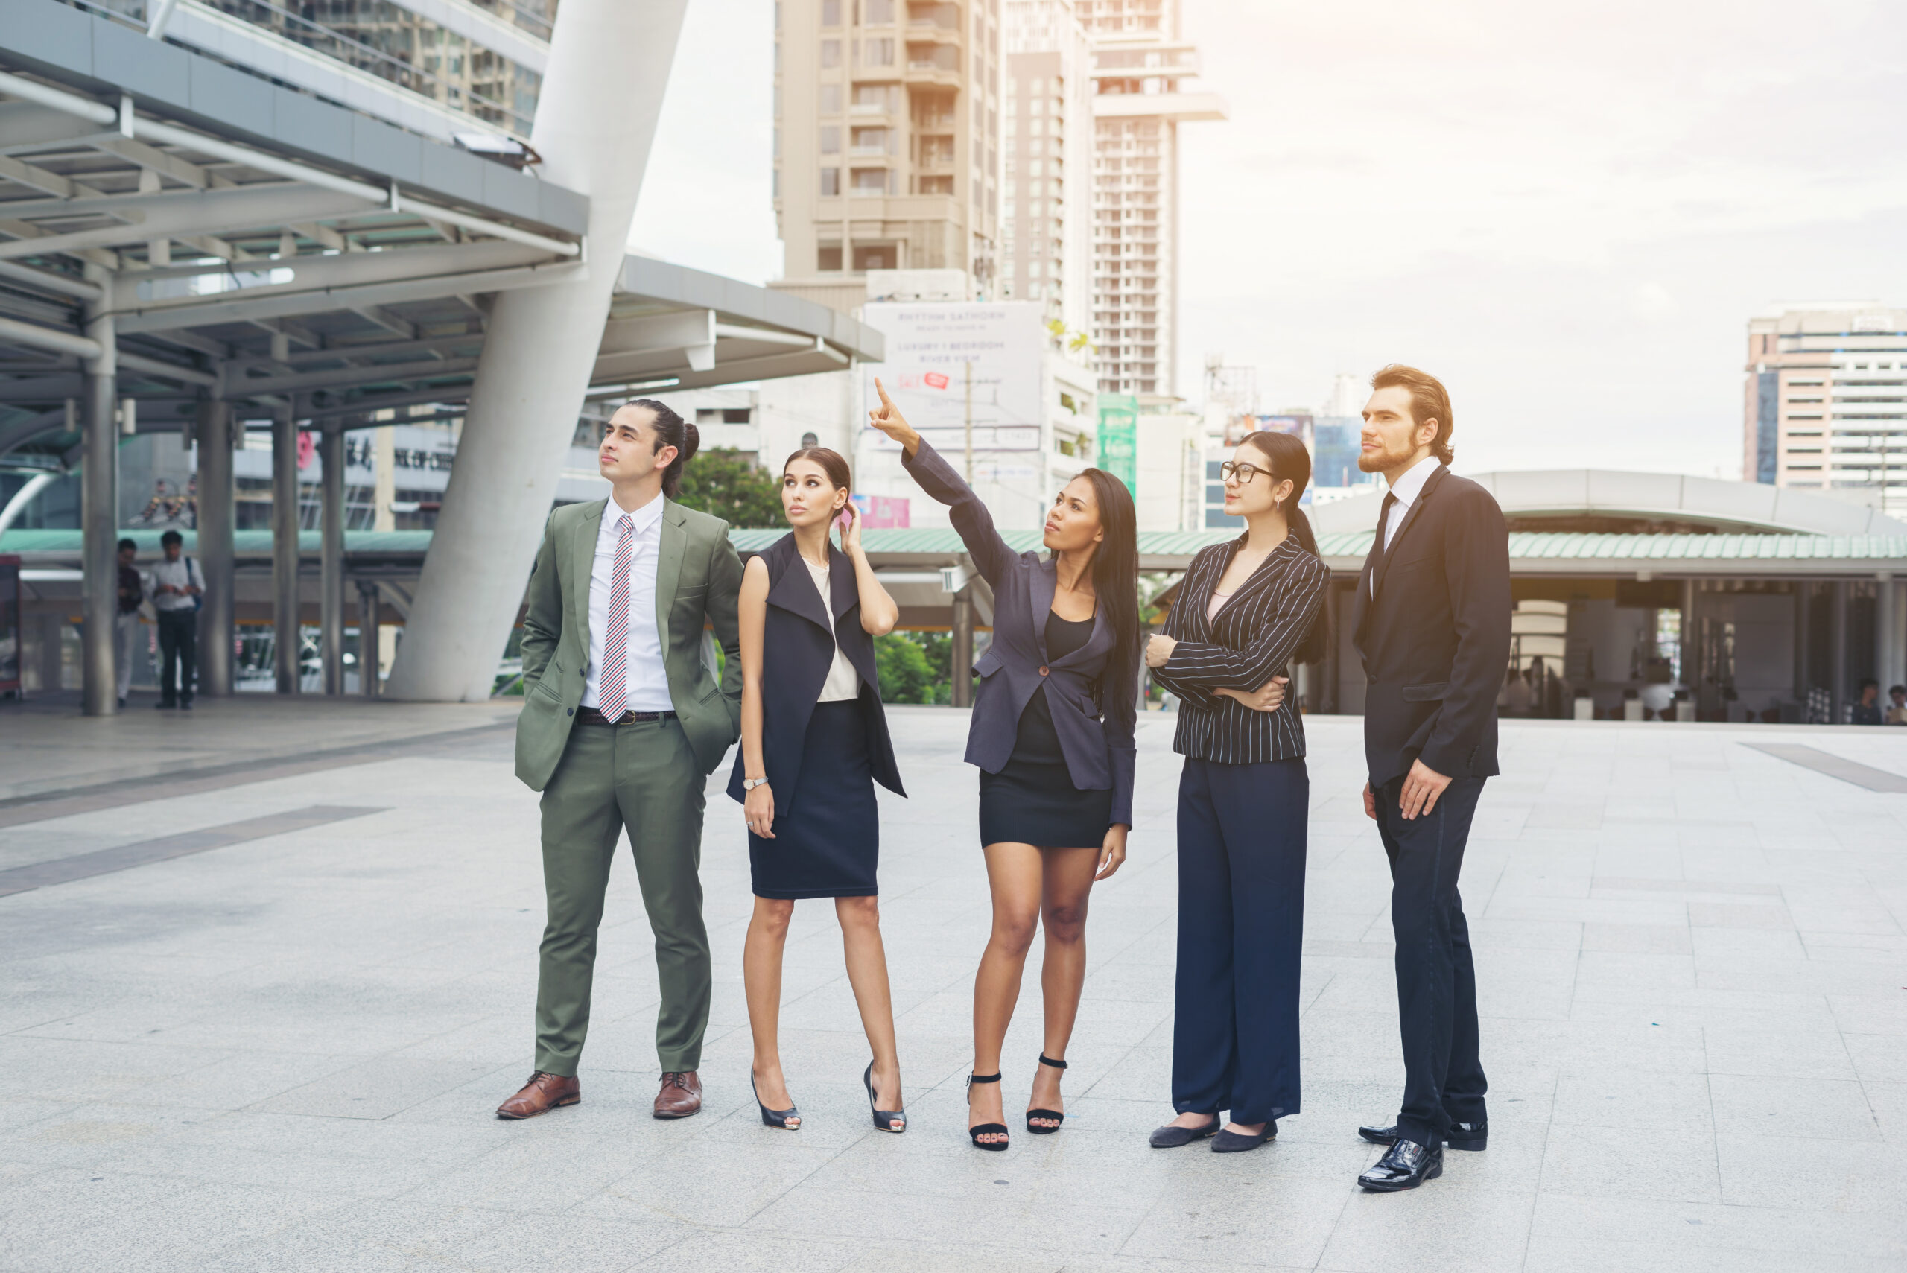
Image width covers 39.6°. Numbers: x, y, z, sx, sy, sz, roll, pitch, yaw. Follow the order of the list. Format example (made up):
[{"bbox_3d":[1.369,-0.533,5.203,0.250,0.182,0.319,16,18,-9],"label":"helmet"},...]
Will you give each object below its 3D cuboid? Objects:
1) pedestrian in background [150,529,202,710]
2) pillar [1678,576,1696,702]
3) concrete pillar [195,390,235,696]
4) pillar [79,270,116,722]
[{"bbox_3d":[-7.430,-0.163,25.323,0.500,1.710,0.380,0,2,-5],"label":"pedestrian in background"},{"bbox_3d":[12.181,0.472,44.039,0.280,2.850,0.280,0,2,-12],"label":"pillar"},{"bbox_3d":[-7.772,-0.934,27.943,0.370,3.170,0.370,0,2,-12],"label":"concrete pillar"},{"bbox_3d":[-7.937,-1.368,24.657,0.310,4.170,0.310,0,2,-12],"label":"pillar"}]

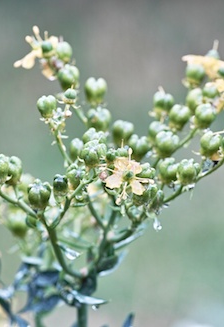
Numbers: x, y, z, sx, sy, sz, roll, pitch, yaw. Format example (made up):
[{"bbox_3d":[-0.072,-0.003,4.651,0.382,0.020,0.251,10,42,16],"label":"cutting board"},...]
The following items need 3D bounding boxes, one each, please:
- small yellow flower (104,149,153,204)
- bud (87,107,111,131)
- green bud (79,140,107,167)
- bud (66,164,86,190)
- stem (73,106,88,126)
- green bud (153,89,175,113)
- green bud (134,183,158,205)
[{"bbox_3d":[0.006,0.005,0.765,0.018,0.019,0.009,1,-18,-3],"label":"small yellow flower"},{"bbox_3d":[-0.005,-0.017,0.810,0.009,0.009,0.009,3,9,0],"label":"bud"},{"bbox_3d":[-0.007,-0.004,0.770,0.009,0.009,0.009,3,18,0],"label":"green bud"},{"bbox_3d":[-0.012,0.005,0.716,0.007,0.008,0.007,0,14,0],"label":"bud"},{"bbox_3d":[-0.012,-0.018,0.805,0.002,0.008,0.002,-35,6,0],"label":"stem"},{"bbox_3d":[0.018,-0.021,0.735,0.007,0.008,0.007,11,8,0],"label":"green bud"},{"bbox_3d":[0.011,0.010,0.695,0.008,0.008,0.008,6,17,0],"label":"green bud"}]

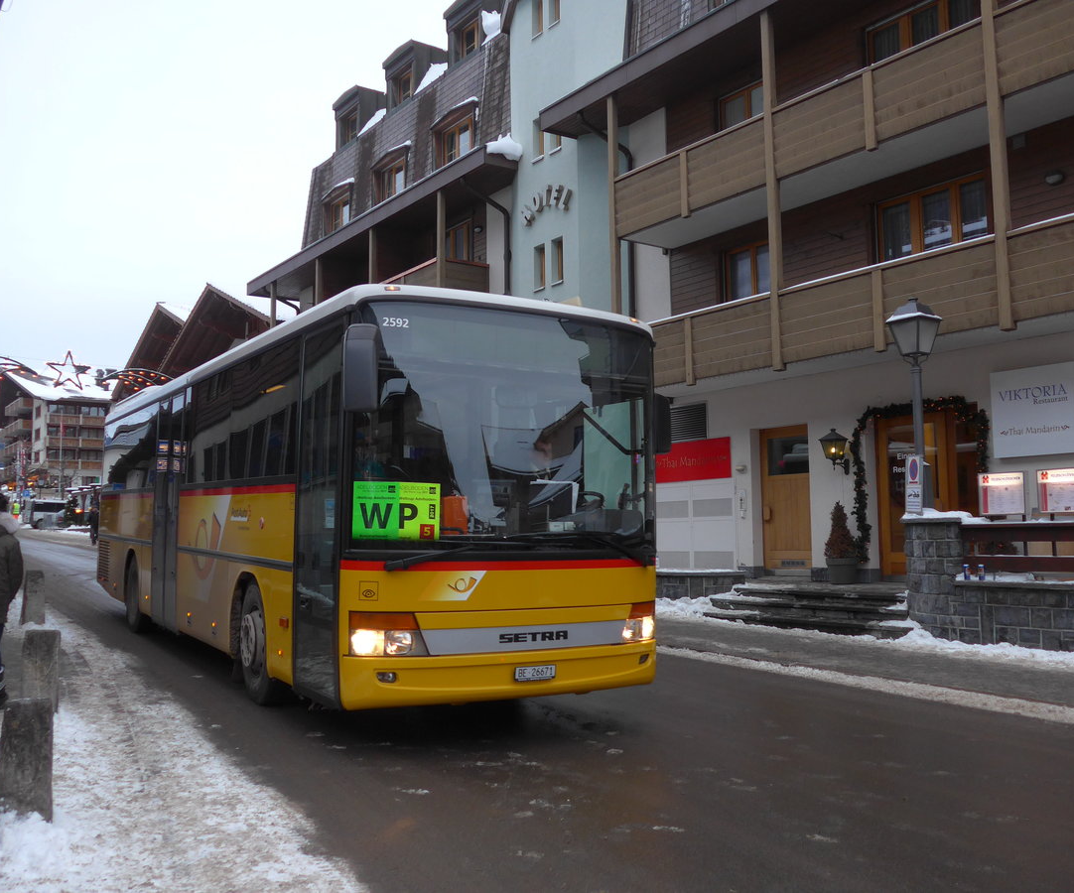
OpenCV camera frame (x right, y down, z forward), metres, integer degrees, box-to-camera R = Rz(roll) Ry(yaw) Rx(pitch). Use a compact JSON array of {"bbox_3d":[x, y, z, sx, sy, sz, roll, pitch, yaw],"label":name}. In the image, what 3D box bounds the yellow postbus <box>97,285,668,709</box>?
[{"bbox_3d":[-2.856,0.708,11.557,2.600,3.152,10.737,4,-5,-31],"label":"yellow postbus"}]

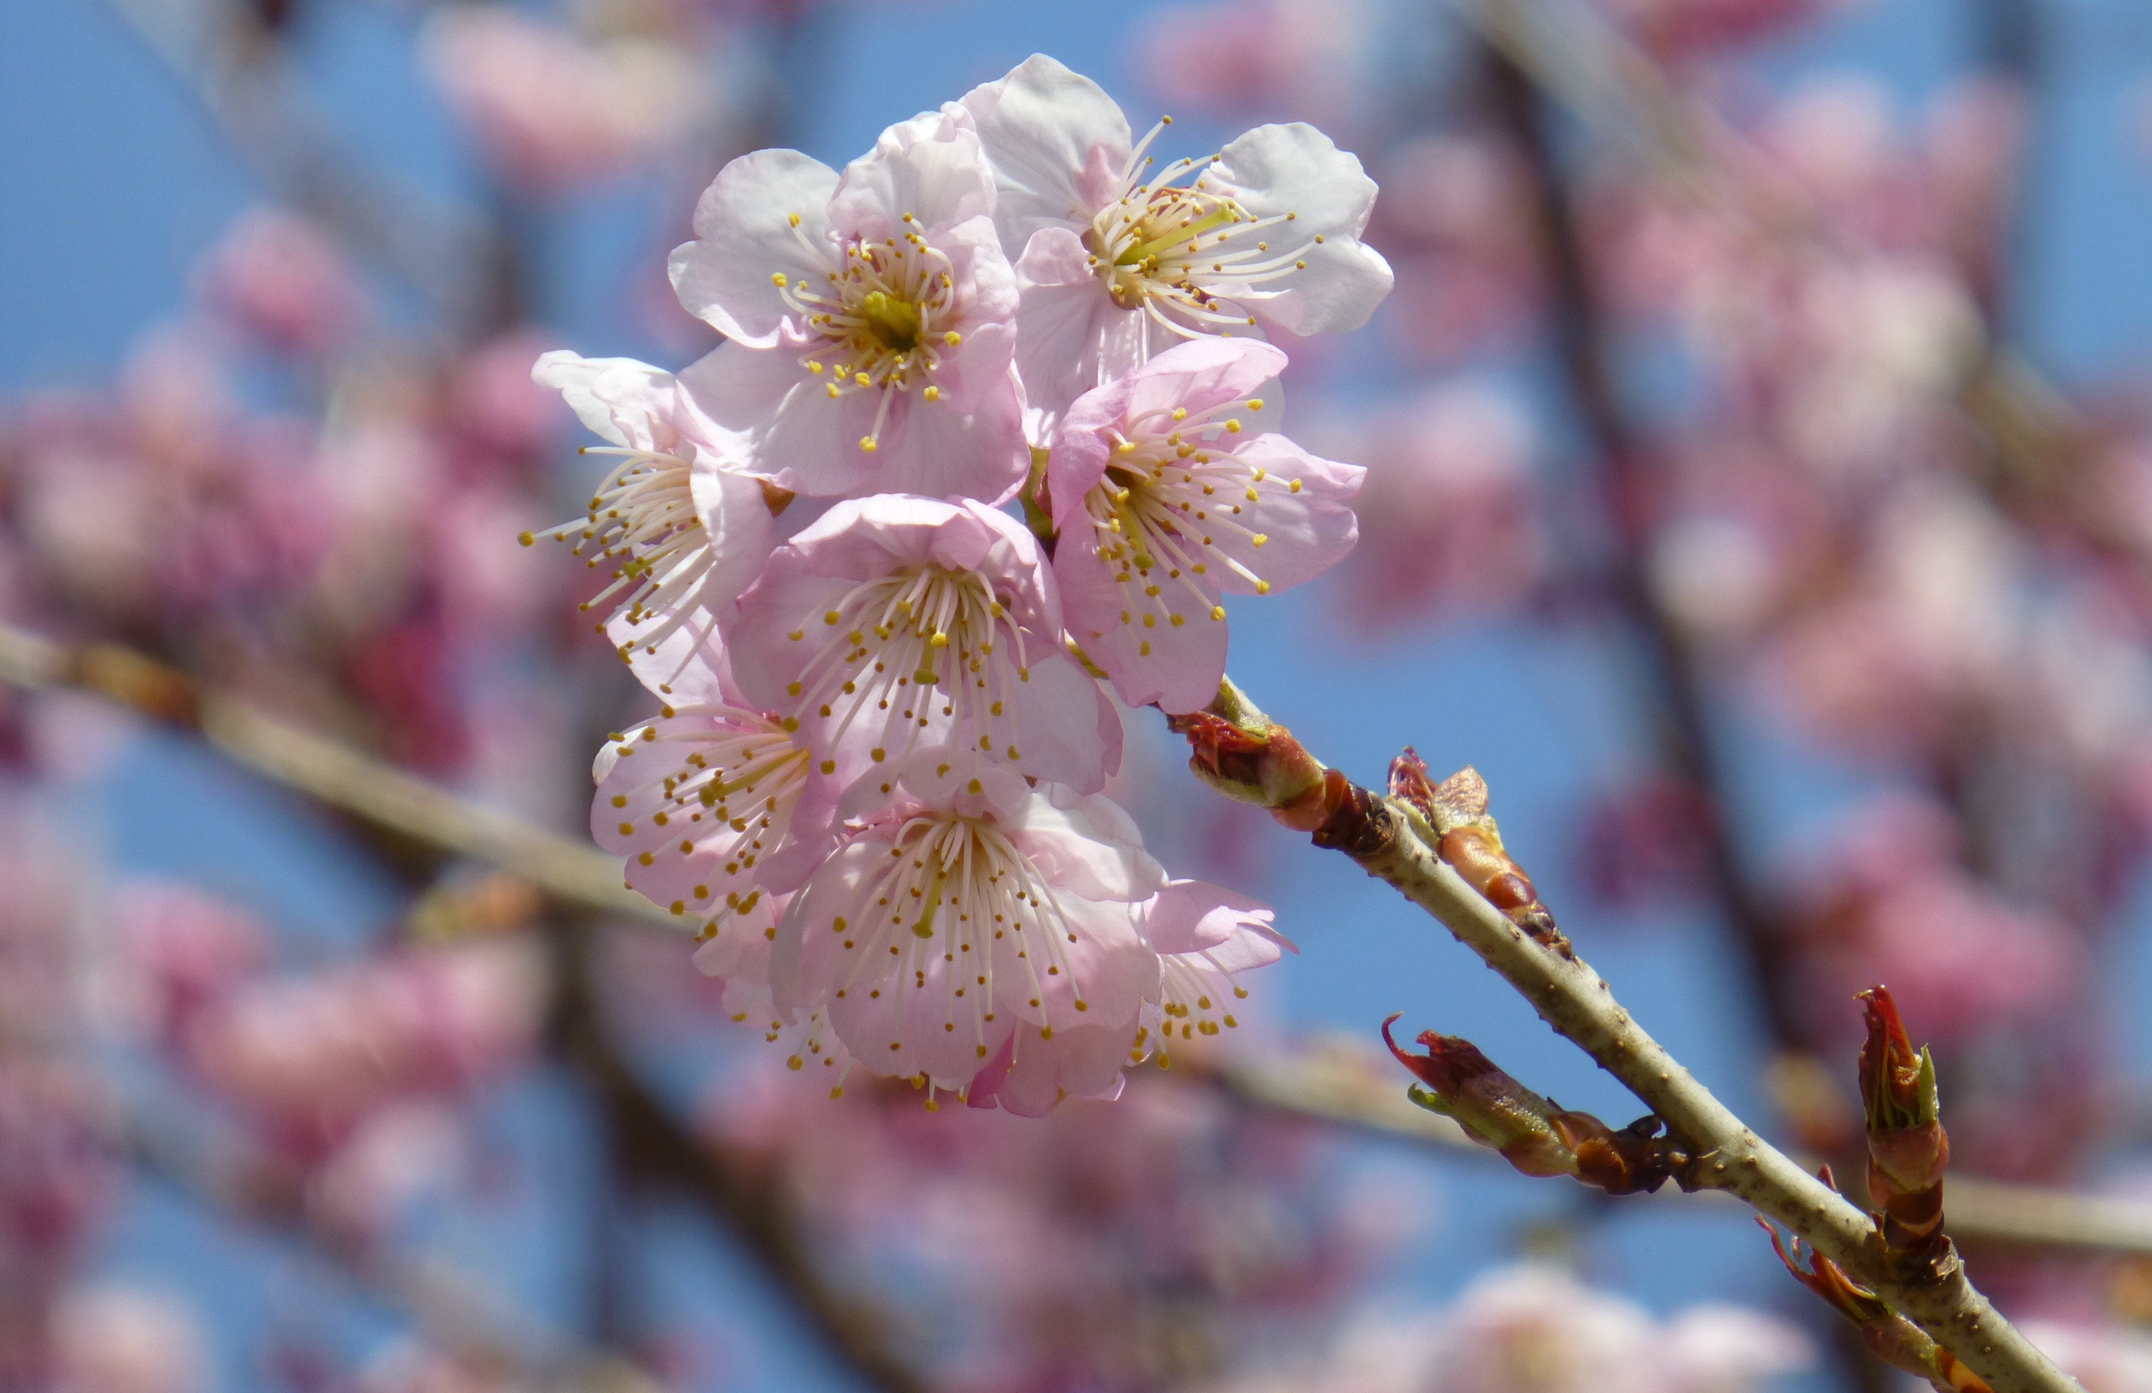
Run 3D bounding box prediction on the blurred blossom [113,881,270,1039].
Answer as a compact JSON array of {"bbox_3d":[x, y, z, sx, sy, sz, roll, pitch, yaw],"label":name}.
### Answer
[{"bbox_3d":[-0.133,0.040,3.600,0.023,0.023,0.019,0,0,0],"label":"blurred blossom"}]

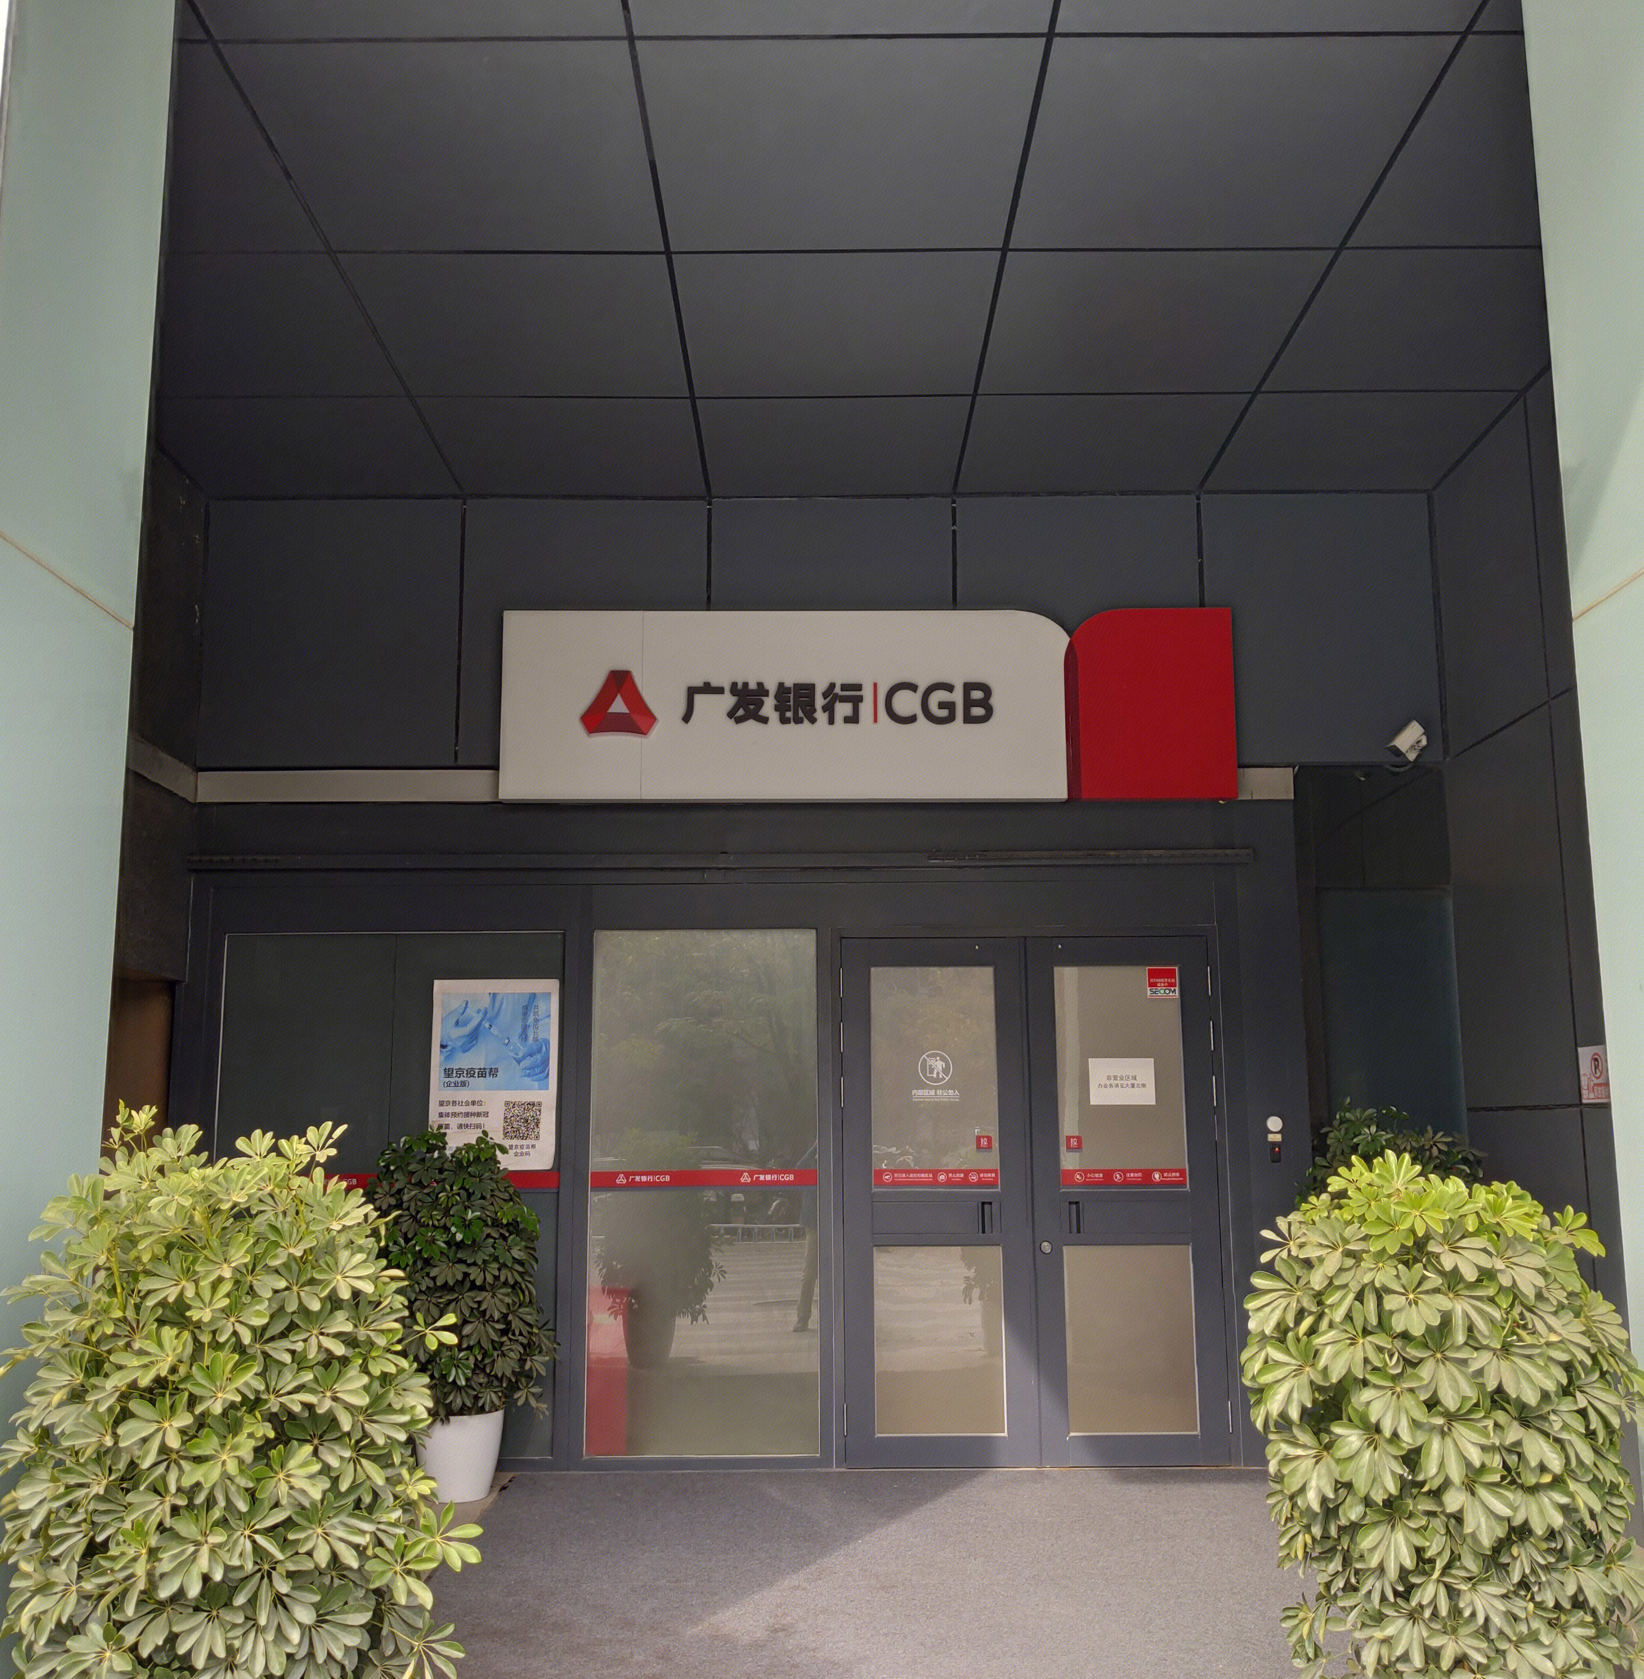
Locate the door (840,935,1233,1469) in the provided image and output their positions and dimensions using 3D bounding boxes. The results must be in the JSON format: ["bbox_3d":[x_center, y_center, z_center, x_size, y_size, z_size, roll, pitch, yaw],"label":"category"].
[{"bbox_3d":[0.954,1.614,7.636,1.708,2.354,0.070,0,-10,0],"label":"door"}]

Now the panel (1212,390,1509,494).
[{"bbox_3d":[2.424,-1.825,7.713,1.136,0.040,1.110,0,-10,0],"label":"panel"}]

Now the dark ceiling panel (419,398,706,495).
[{"bbox_3d":[-1.148,-1.803,7.706,1.199,0.040,1.110,0,-10,0],"label":"dark ceiling panel"}]

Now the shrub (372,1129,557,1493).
[{"bbox_3d":[-1.498,1.972,7.040,0.751,1.469,0.751,0,-10,0],"label":"shrub"}]

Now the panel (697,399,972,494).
[{"bbox_3d":[0.054,-1.810,7.709,1.206,0.040,1.110,0,-10,0],"label":"panel"}]

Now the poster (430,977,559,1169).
[{"bbox_3d":[-1.503,1.079,7.705,0.576,0.864,0.010,0,-10,0],"label":"poster"}]

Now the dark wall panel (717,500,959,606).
[{"bbox_3d":[0.058,-1.019,8.150,1.206,1.361,0.040,0,-10,0],"label":"dark wall panel"}]

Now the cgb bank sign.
[{"bbox_3d":[0.220,-0.631,7.999,3.467,0.924,0.120,0,-10,0],"label":"cgb bank sign"}]

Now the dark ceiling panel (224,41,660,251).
[{"bbox_3d":[-1.146,-2.216,5.420,1.199,0.040,1.180,0,-10,0],"label":"dark ceiling panel"}]

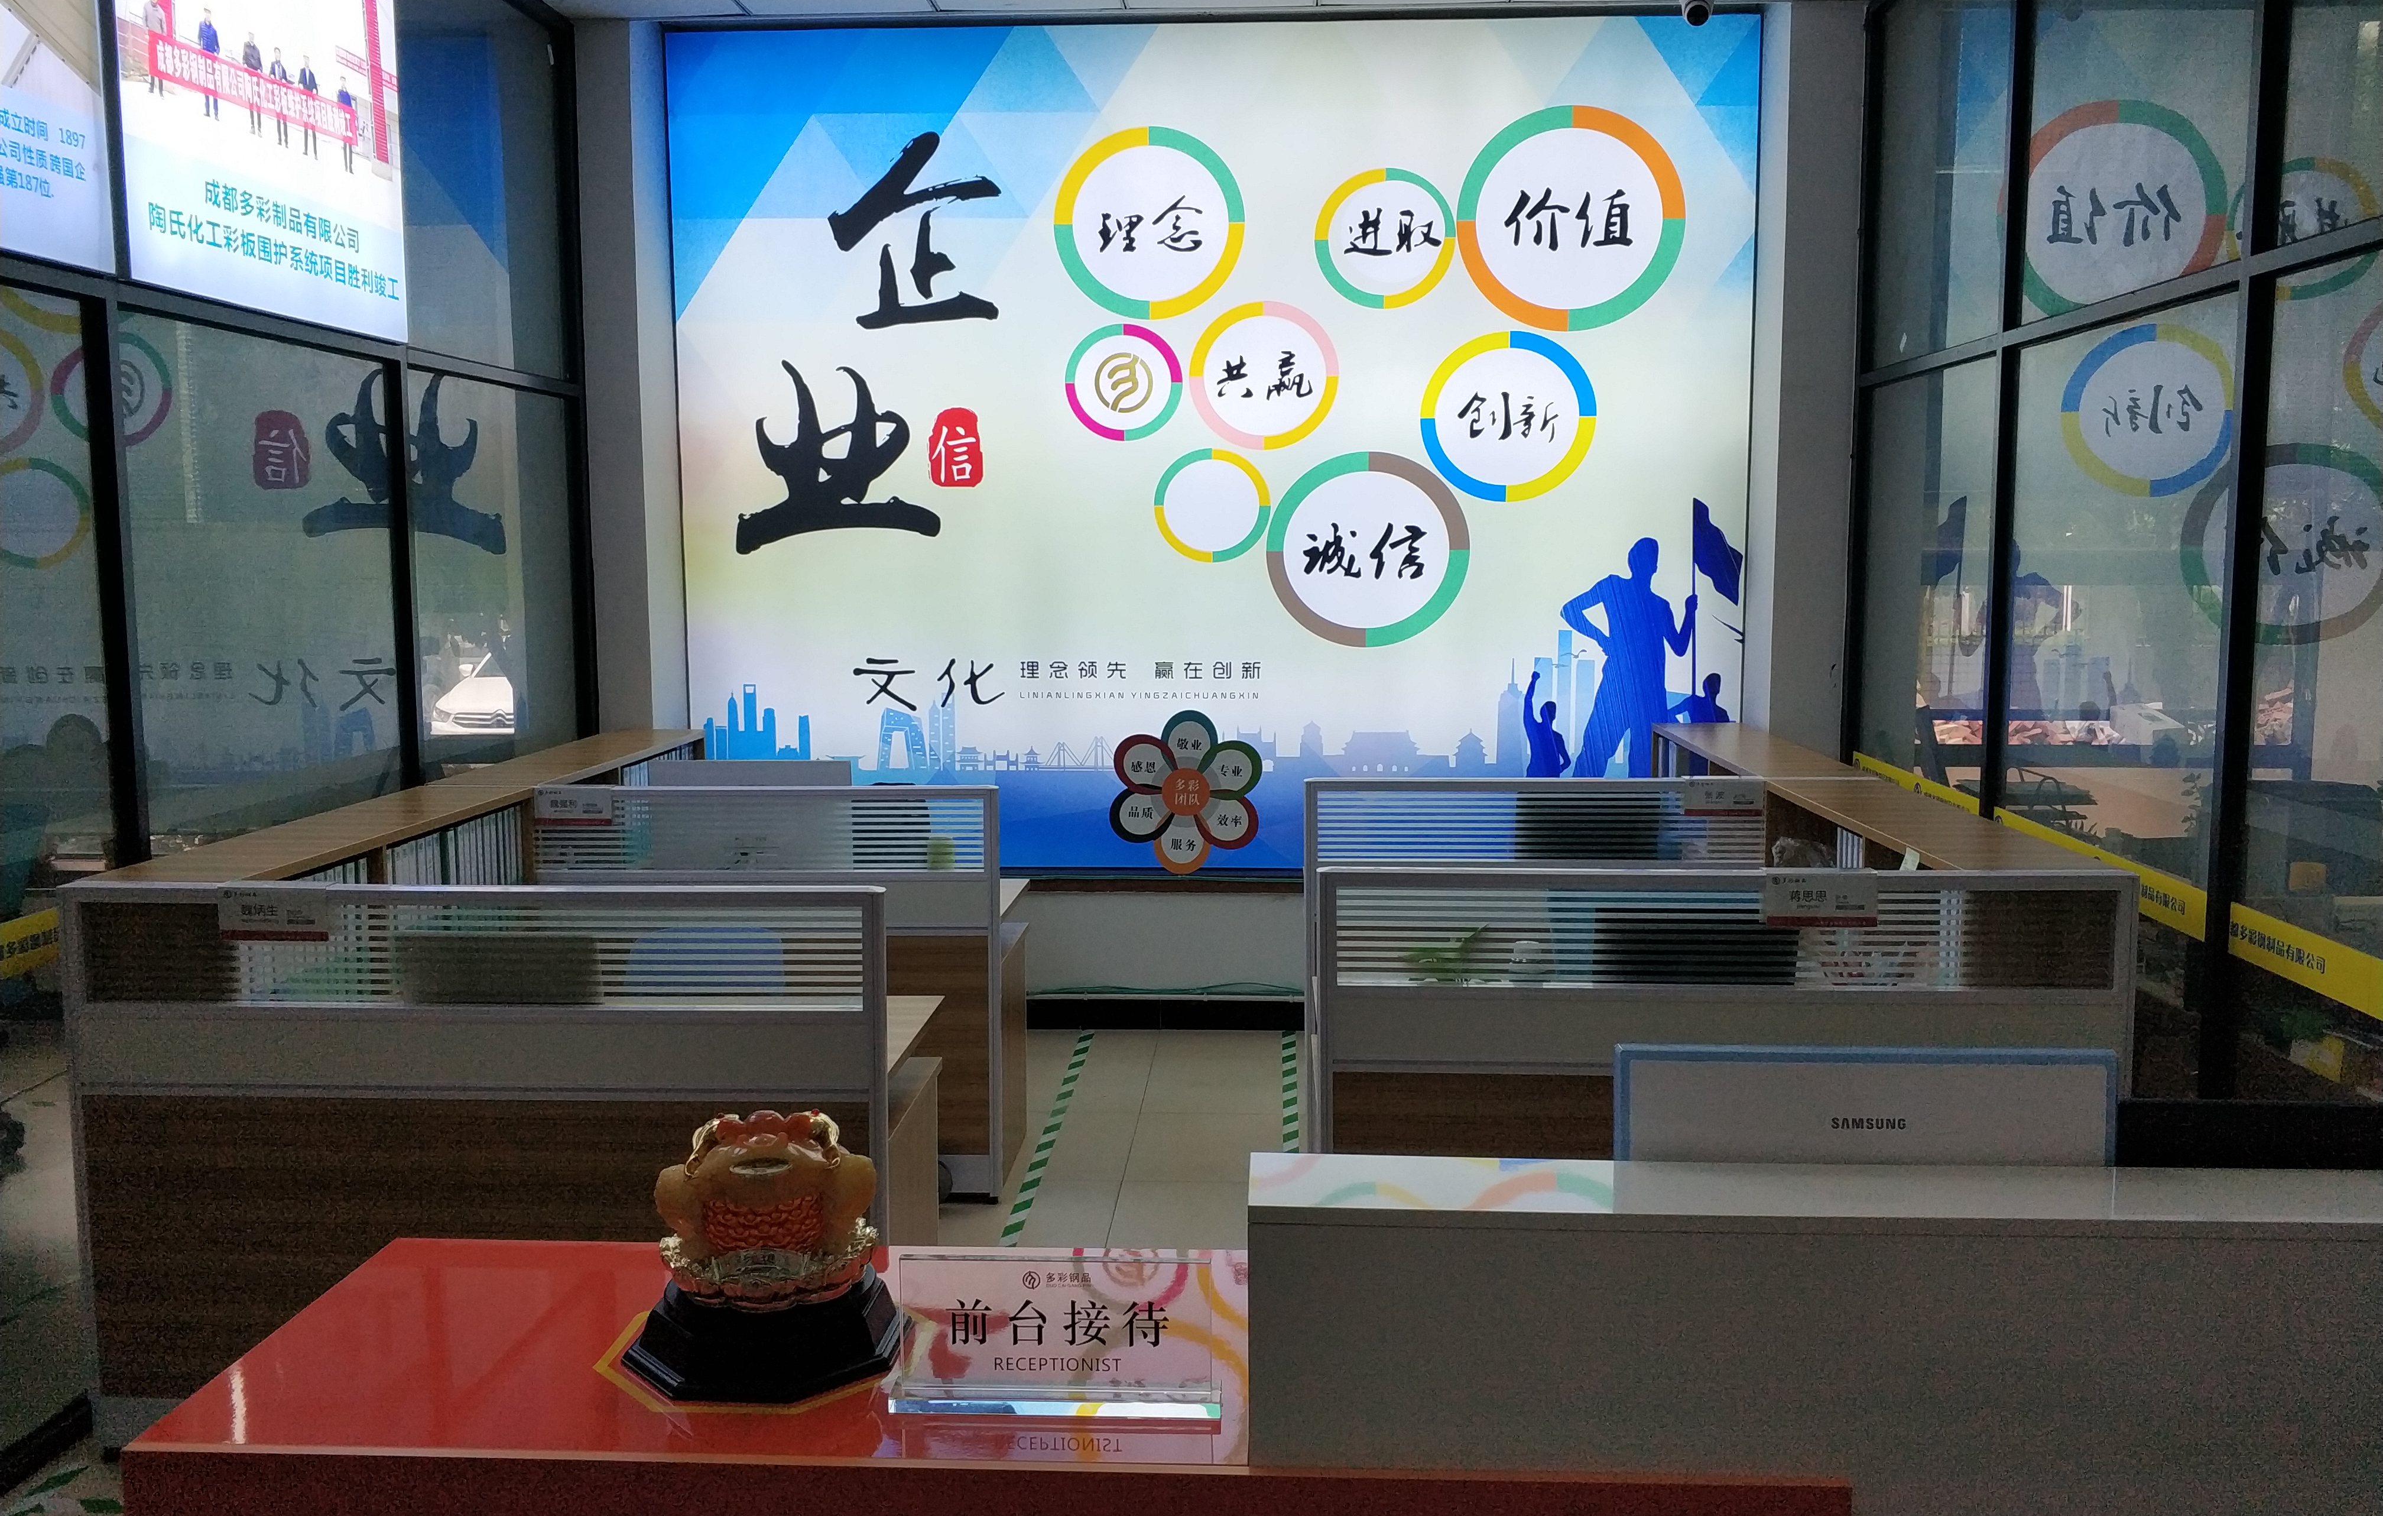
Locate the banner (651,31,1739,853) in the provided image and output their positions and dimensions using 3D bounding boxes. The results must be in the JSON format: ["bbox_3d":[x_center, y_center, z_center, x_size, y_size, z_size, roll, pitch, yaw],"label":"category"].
[{"bbox_3d":[0.046,-1.012,6.231,3.610,2.820,0.060,0,6,3],"label":"banner"}]

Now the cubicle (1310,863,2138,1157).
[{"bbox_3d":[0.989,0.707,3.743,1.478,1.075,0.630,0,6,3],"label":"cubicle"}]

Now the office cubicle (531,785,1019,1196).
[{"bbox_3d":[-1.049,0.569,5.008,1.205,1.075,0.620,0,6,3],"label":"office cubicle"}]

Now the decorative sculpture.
[{"bbox_3d":[-0.437,0.481,1.920,0.278,0.257,0.280,0,6,-2],"label":"decorative sculpture"}]

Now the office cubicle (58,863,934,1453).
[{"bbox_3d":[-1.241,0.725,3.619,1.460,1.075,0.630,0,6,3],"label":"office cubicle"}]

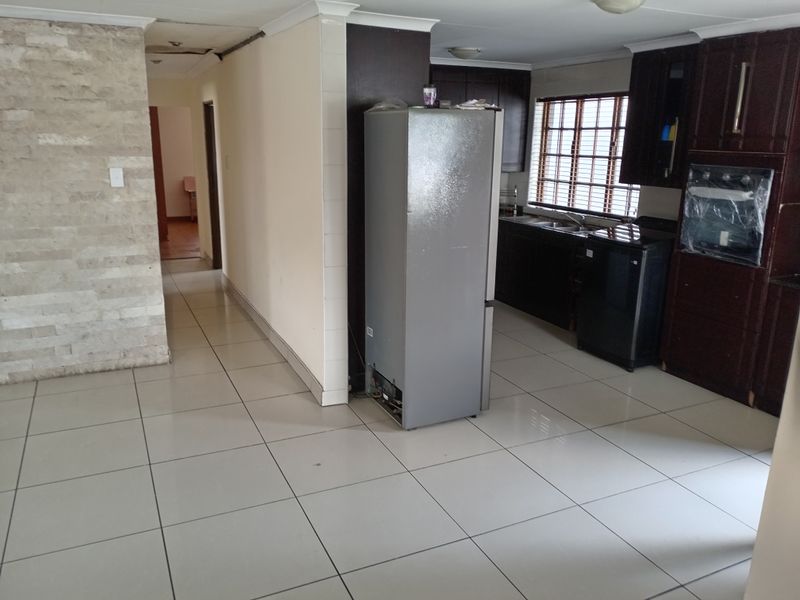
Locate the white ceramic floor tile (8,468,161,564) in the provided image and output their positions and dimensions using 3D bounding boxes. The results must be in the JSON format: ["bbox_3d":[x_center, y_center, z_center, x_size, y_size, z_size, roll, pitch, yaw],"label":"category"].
[{"bbox_3d":[-1.437,0.953,2.853,0.600,0.010,0.600,-6,16,-25],"label":"white ceramic floor tile"}]

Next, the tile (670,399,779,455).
[{"bbox_3d":[2.070,0.768,3.845,0.600,0.010,0.600,-6,16,-25],"label":"tile"}]

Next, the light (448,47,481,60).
[{"bbox_3d":[0.539,-2.056,5.220,0.275,0.090,0.275,1,15,0],"label":"light"}]

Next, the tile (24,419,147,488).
[{"bbox_3d":[-1.695,0.812,3.376,0.600,0.010,0.600,-6,16,-25],"label":"tile"}]

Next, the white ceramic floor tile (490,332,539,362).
[{"bbox_3d":[0.765,0.403,5.145,0.597,0.012,0.597,-6,16,-25],"label":"white ceramic floor tile"}]

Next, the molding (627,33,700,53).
[{"bbox_3d":[1.898,-1.874,4.572,0.065,0.065,0.684,-6,16,-25],"label":"molding"}]

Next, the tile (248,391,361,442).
[{"bbox_3d":[-0.605,0.706,3.870,0.597,0.012,0.597,-6,16,-25],"label":"tile"}]

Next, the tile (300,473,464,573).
[{"bbox_3d":[-0.096,0.987,2.829,0.600,0.012,0.600,-6,16,-25],"label":"tile"}]

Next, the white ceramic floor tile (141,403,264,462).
[{"bbox_3d":[-1.154,0.758,3.629,0.600,0.010,0.600,-6,16,-25],"label":"white ceramic floor tile"}]

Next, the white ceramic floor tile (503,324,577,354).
[{"bbox_3d":[1.303,0.350,5.408,0.600,0.010,0.600,-6,16,-25],"label":"white ceramic floor tile"}]

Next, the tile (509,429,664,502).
[{"bbox_3d":[0.990,0.880,3.337,0.597,0.012,0.597,-6,16,-25],"label":"tile"}]

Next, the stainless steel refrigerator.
[{"bbox_3d":[0.197,-0.197,3.780,0.595,1.815,0.555,-6,16,-24],"label":"stainless steel refrigerator"}]

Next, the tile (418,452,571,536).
[{"bbox_3d":[0.447,0.933,3.080,0.600,0.012,0.600,-6,16,-25],"label":"tile"}]

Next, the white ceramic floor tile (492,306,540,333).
[{"bbox_3d":[1.046,0.210,5.932,0.600,0.010,0.600,-6,16,-25],"label":"white ceramic floor tile"}]

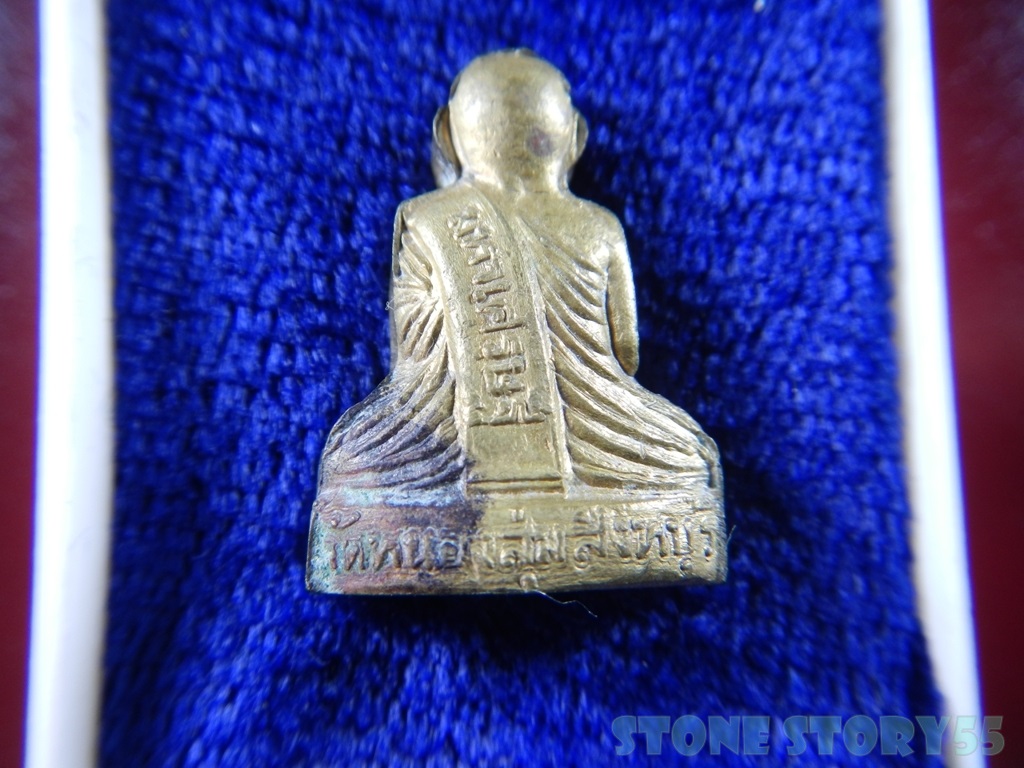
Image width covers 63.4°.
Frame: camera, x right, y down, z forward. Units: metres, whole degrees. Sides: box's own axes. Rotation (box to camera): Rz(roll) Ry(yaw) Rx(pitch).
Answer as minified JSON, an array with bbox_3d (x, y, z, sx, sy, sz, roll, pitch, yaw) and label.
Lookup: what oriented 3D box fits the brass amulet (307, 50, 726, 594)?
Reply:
[{"bbox_3d":[0.000,-0.004,0.041,0.018,0.011,0.026,-1,81,0],"label":"brass amulet"}]

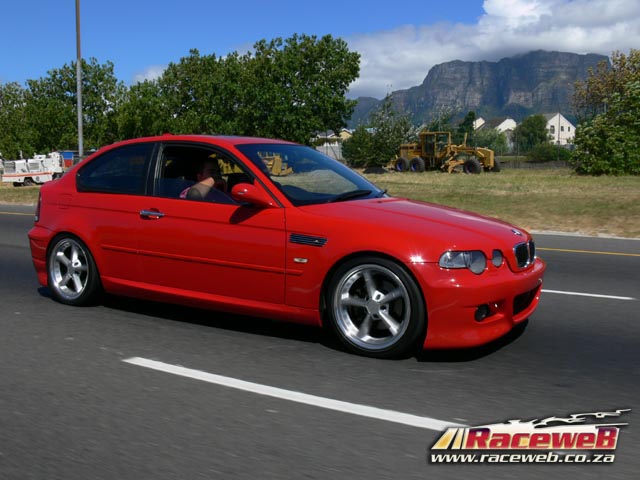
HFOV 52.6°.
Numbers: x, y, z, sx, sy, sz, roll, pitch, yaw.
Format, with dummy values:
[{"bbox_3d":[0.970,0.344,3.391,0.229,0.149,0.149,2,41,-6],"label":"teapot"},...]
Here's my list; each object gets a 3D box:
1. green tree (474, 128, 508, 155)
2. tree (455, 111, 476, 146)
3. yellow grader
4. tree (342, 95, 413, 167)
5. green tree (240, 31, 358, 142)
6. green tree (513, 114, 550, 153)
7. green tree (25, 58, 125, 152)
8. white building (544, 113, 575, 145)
[{"bbox_3d":[22.527,-12.807,85.000,4.300,3.800,4.300,0,7,0],"label":"green tree"},{"bbox_3d":[24.733,-18.274,110.000,3.600,7.200,3.600,0,7,0],"label":"tree"},{"bbox_3d":[9.659,-6.684,50.000,2.500,3.400,8.500,-7,9,-44],"label":"yellow grader"},{"bbox_3d":[5.065,-9.557,57.000,6.000,6.400,6.000,0,7,0],"label":"tree"},{"bbox_3d":[-1.584,-10.547,50.000,9.200,10.700,9.200,0,7,0],"label":"green tree"},{"bbox_3d":[35.953,-17.764,110.000,6.400,7.000,6.400,0,7,0],"label":"green tree"},{"bbox_3d":[-22.763,-11.544,60.000,9.200,10.600,9.200,0,7,0],"label":"green tree"},{"bbox_3d":[57.013,-26.980,158.000,8.300,8.400,9.500,-1,7,-6],"label":"white building"}]

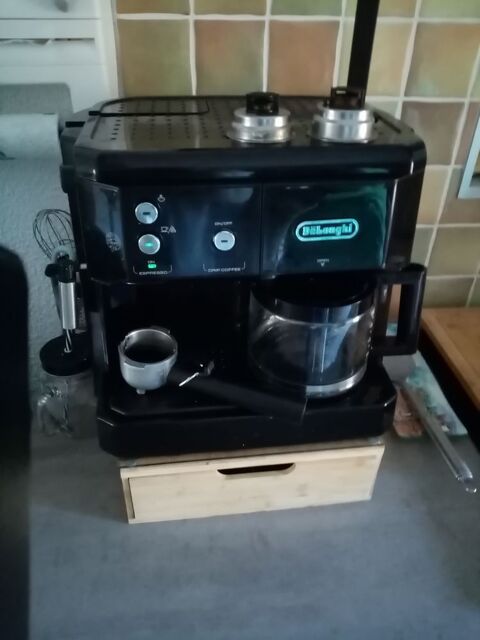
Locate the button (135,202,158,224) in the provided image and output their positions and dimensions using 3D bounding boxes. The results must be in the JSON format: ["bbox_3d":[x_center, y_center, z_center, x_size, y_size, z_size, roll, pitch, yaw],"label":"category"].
[{"bbox_3d":[-0.082,-0.093,0.421,0.020,0.020,0.006,-3,33,-6],"label":"button"}]

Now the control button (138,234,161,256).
[{"bbox_3d":[-0.082,-0.069,0.437,0.020,0.020,0.006,-3,33,-6],"label":"control button"}]

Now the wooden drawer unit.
[{"bbox_3d":[0.000,0.115,0.706,0.306,0.099,0.310,-3,33,-6],"label":"wooden drawer unit"}]

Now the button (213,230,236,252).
[{"bbox_3d":[-0.014,-0.073,0.444,0.020,0.020,0.006,-3,33,-6],"label":"button"}]

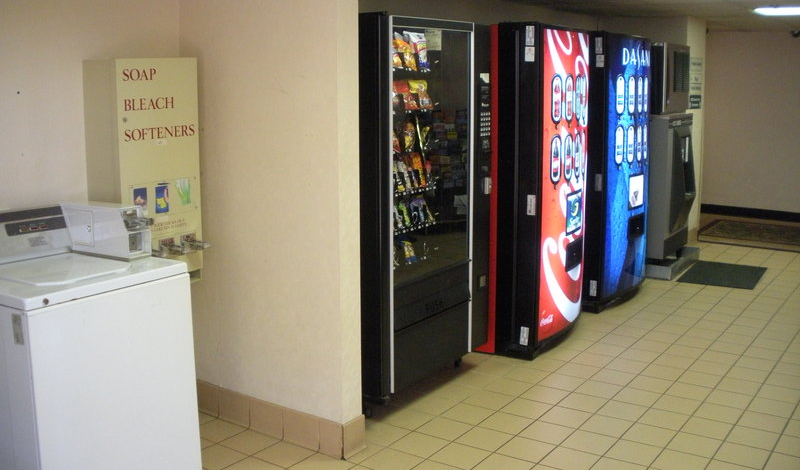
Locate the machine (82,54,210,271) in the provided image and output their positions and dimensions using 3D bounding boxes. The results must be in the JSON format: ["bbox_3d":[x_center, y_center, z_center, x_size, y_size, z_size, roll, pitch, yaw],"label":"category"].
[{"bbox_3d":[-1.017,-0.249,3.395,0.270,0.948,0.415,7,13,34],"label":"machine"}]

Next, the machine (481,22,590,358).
[{"bbox_3d":[0.643,-0.310,4.985,0.860,1.830,0.950,6,12,31],"label":"machine"}]

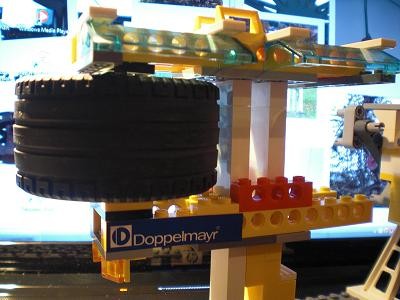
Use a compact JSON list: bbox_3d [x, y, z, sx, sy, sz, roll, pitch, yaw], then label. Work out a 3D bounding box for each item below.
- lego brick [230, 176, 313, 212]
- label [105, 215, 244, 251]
[{"bbox_3d":[0.027,0.016,0.167,0.032,0.011,0.008,-1,6,-24],"label":"lego brick"},{"bbox_3d":[-0.007,0.028,0.148,0.049,0.010,0.001,0,6,-24],"label":"label"}]

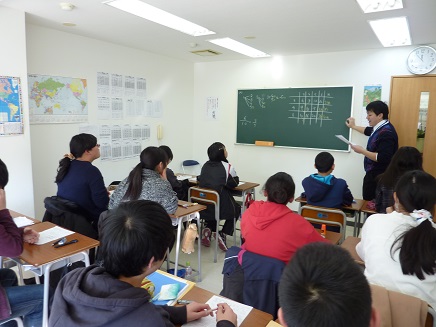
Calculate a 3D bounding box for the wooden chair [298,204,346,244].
[{"bbox_3d":[0.966,0.755,2.847,0.390,0.770,0.460,7,10,33],"label":"wooden chair"}]

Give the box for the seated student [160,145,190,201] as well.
[{"bbox_3d":[-0.601,0.356,3.698,0.480,1.140,0.720,8,11,38],"label":"seated student"}]

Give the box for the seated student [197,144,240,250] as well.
[{"bbox_3d":[0.034,0.381,3.575,0.480,1.245,0.620,8,11,37],"label":"seated student"}]

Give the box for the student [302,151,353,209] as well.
[{"bbox_3d":[0.994,0.505,2.963,0.480,1.230,0.620,7,10,33],"label":"student"}]

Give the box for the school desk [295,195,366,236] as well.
[{"bbox_3d":[1.094,0.715,3.124,0.600,0.700,0.400,7,10,33],"label":"school desk"}]

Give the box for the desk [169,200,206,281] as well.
[{"bbox_3d":[-0.465,0.714,2.810,0.600,0.700,0.400,7,10,33],"label":"desk"}]

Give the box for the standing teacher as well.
[{"bbox_3d":[1.750,0.145,3.752,0.580,1.740,0.520,4,9,16],"label":"standing teacher"}]

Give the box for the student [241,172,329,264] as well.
[{"bbox_3d":[0.386,0.655,1.974,0.520,1.205,0.640,8,11,35],"label":"student"}]

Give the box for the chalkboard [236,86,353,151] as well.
[{"bbox_3d":[1.069,-0.681,4.781,1.810,0.910,0.060,7,10,33],"label":"chalkboard"}]

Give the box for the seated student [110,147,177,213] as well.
[{"bbox_3d":[-0.618,0.498,2.600,0.500,1.190,0.700,8,11,38],"label":"seated student"}]

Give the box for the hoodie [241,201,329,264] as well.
[{"bbox_3d":[0.364,0.487,1.913,0.500,0.520,0.520,7,10,33],"label":"hoodie"}]

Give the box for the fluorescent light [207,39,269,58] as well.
[{"bbox_3d":[0.348,-1.625,4.456,0.320,0.070,1.260,7,10,33],"label":"fluorescent light"}]

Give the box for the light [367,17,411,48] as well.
[{"bbox_3d":[1.925,-1.434,3.450,0.310,0.080,1.270,7,10,33],"label":"light"}]

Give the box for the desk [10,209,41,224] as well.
[{"bbox_3d":[-1.631,0.754,2.297,0.600,0.700,0.410,7,10,33],"label":"desk"}]

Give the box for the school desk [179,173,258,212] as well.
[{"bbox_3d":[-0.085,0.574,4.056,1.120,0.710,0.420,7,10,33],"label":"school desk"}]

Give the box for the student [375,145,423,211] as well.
[{"bbox_3d":[1.484,0.520,2.602,0.480,1.335,0.620,7,10,33],"label":"student"}]

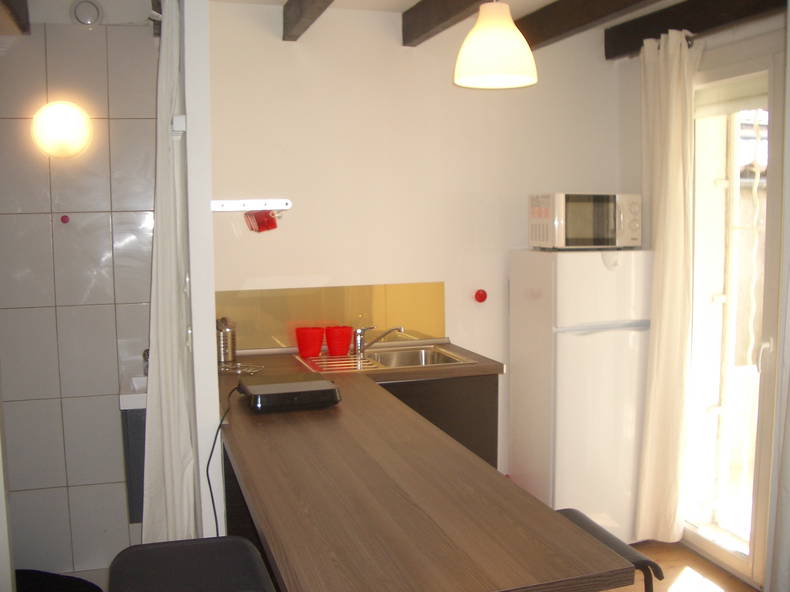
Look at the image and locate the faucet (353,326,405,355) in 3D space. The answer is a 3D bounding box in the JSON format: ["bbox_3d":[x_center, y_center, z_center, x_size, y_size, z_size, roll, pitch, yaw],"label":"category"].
[{"bbox_3d":[-0.064,0.200,3.615,0.234,0.122,0.055,1,6,11],"label":"faucet"}]

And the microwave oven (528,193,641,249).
[{"bbox_3d":[0.884,-0.348,3.735,0.430,0.250,0.310,-2,6,-12],"label":"microwave oven"}]

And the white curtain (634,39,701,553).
[{"bbox_3d":[1.238,-0.011,3.704,0.150,2.312,0.280,-2,6,-17],"label":"white curtain"}]

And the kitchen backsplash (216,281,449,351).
[{"bbox_3d":[-0.312,0.098,3.733,1.172,0.282,0.015,-2,6,-17],"label":"kitchen backsplash"}]

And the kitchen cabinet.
[{"bbox_3d":[0.061,0.747,3.557,0.600,0.884,0.580,-2,6,-17],"label":"kitchen cabinet"}]

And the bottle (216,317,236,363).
[{"bbox_3d":[-0.732,0.188,3.443,0.090,0.188,0.090,-2,6,-17],"label":"bottle"}]

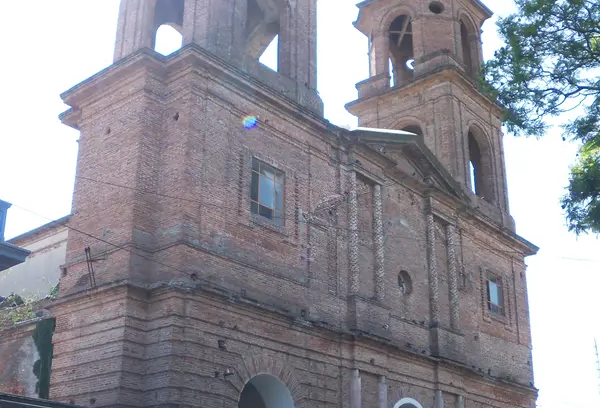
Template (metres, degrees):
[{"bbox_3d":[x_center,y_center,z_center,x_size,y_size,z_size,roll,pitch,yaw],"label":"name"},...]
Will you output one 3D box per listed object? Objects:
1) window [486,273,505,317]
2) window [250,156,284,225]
[{"bbox_3d":[9.011,4.202,41.008,0.200,2.006,1.672,-17,-27,35],"label":"window"},{"bbox_3d":[-1.129,-0.369,29.205,0.200,2.024,1.672,-17,-27,35],"label":"window"}]

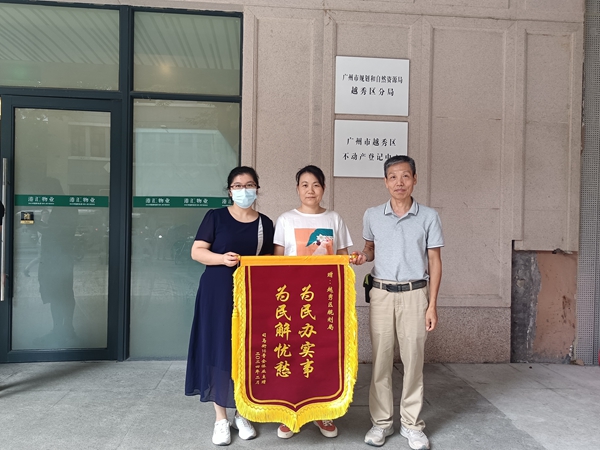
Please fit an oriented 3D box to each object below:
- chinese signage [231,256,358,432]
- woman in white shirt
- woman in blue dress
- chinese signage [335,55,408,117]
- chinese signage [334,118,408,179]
[{"bbox_3d":[-0.025,0.669,2.620,0.703,0.983,0.060,0,2,-1],"label":"chinese signage"},{"bbox_3d":[0.078,0.448,2.900,0.490,1.634,0.340,1,0,0],"label":"woman in white shirt"},{"bbox_3d":[-0.422,0.454,2.800,0.510,1.607,0.420,1,0,-6],"label":"woman in blue dress"},{"bbox_3d":[0.651,-1.241,4.187,0.676,0.510,0.030,1,0,-5],"label":"chinese signage"},{"bbox_3d":[0.641,-0.676,4.191,0.673,0.512,0.030,1,0,-5],"label":"chinese signage"}]

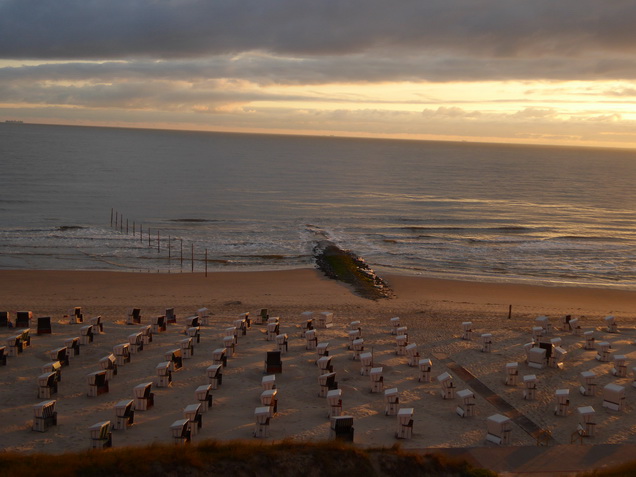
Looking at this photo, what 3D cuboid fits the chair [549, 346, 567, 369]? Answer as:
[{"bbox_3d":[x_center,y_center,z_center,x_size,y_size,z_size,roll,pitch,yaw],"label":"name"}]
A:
[{"bbox_3d":[21.433,10.625,71.382,1.120,1.530,1.080,-3,9,-36],"label":"chair"}]

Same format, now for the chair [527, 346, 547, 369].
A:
[{"bbox_3d":[18.821,10.205,69.011,1.200,1.600,0.950,7,9,35],"label":"chair"}]

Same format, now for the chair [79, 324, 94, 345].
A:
[{"bbox_3d":[-22.091,9.124,76.986,1.000,1.650,1.170,3,7,7],"label":"chair"}]

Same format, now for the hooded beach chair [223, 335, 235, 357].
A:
[{"bbox_3d":[-7.687,9.467,70.983,0.900,1.570,1.170,3,7,4],"label":"hooded beach chair"}]

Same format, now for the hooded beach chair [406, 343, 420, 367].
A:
[{"bbox_3d":[8.296,10.164,70.391,1.100,1.570,1.170,2,7,-4],"label":"hooded beach chair"}]

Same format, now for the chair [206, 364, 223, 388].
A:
[{"bbox_3d":[-7.649,10.424,60.915,0.900,1.570,1.170,4,8,13],"label":"chair"}]

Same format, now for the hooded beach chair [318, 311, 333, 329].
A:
[{"bbox_3d":[0.981,8.539,85.101,1.000,1.450,1.200,8,9,36],"label":"hooded beach chair"}]

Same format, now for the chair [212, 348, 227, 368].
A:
[{"bbox_3d":[-8.187,10.034,67.350,0.884,1.620,1.210,4,8,11],"label":"chair"}]

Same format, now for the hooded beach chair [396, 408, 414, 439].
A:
[{"bbox_3d":[5.822,12.354,53.813,0.970,1.600,1.200,3,7,6],"label":"hooded beach chair"}]

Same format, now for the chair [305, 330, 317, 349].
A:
[{"bbox_3d":[-0.568,9.201,73.953,0.930,1.590,1.220,3,7,6],"label":"chair"}]

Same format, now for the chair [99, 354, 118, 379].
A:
[{"bbox_3d":[-17.002,10.342,65.446,1.000,1.650,1.170,4,7,11],"label":"chair"}]

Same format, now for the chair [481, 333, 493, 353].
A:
[{"bbox_3d":[16.101,9.892,76.772,0.950,1.530,1.170,3,7,7],"label":"chair"}]

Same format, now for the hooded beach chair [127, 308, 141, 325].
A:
[{"bbox_3d":[-19.105,8.079,83.824,0.950,1.500,1.200,6,8,27],"label":"hooded beach chair"}]

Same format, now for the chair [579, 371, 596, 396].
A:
[{"bbox_3d":[21.093,11.331,63.267,0.952,1.620,1.210,2,7,1],"label":"chair"}]

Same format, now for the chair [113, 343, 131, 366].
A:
[{"bbox_3d":[-16.419,9.733,67.671,0.950,1.600,1.200,4,7,11],"label":"chair"}]

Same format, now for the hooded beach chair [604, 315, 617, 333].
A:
[{"bbox_3d":[32.666,9.576,90.221,1.000,1.550,1.200,3,7,6],"label":"hooded beach chair"}]

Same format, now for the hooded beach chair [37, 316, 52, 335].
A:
[{"bbox_3d":[-27.405,8.555,80.971,1.170,1.650,1.000,0,8,-18],"label":"hooded beach chair"}]

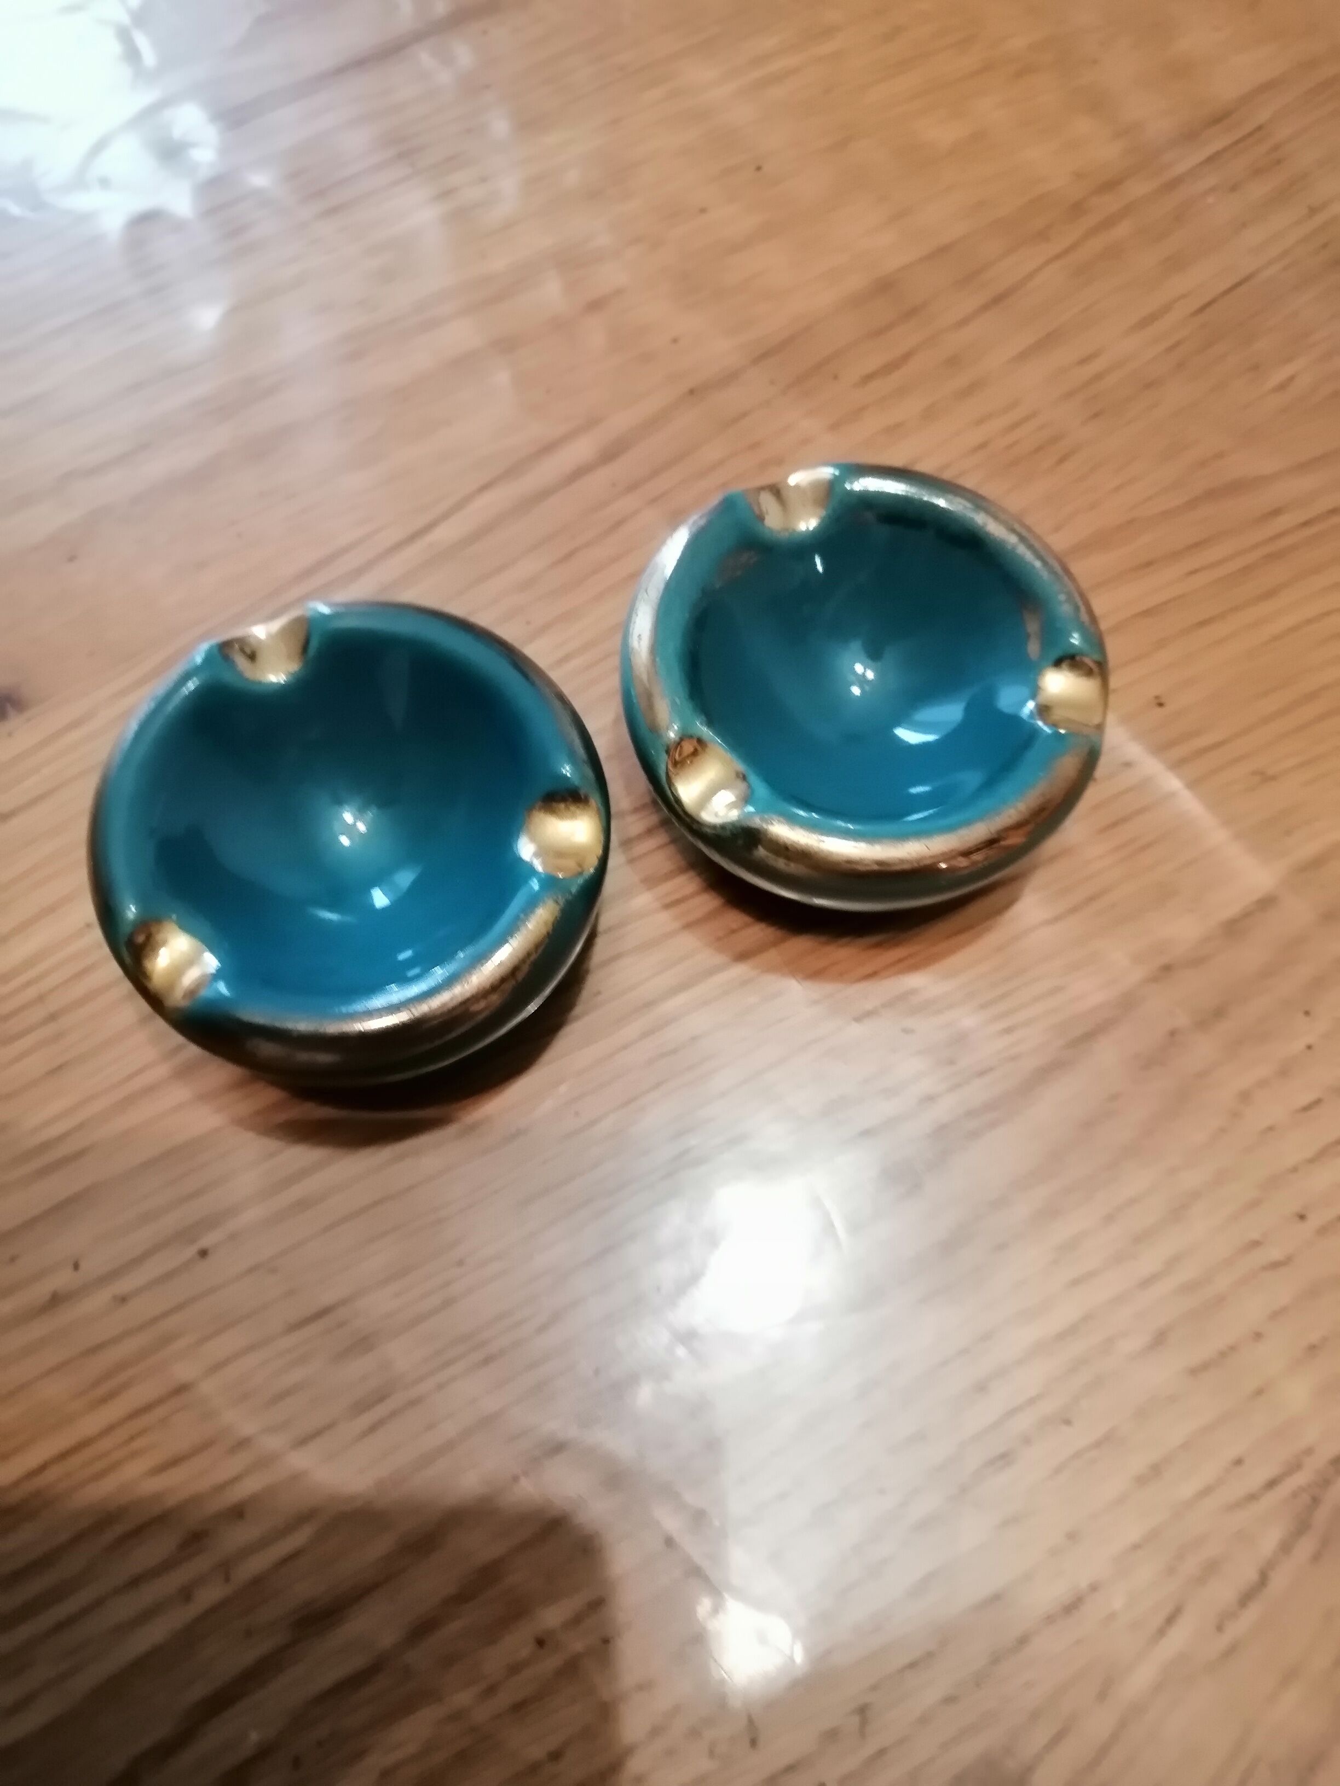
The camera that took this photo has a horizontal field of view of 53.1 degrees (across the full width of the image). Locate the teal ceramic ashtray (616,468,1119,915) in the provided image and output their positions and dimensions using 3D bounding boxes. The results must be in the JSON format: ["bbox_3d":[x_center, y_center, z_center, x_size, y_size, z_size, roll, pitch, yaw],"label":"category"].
[{"bbox_3d":[0.036,-0.039,0.256,0.090,0.031,0.090,0,67,-2],"label":"teal ceramic ashtray"}]

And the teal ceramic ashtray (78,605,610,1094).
[{"bbox_3d":[-0.056,-0.009,0.240,0.090,0.031,0.090,0,67,-2],"label":"teal ceramic ashtray"}]

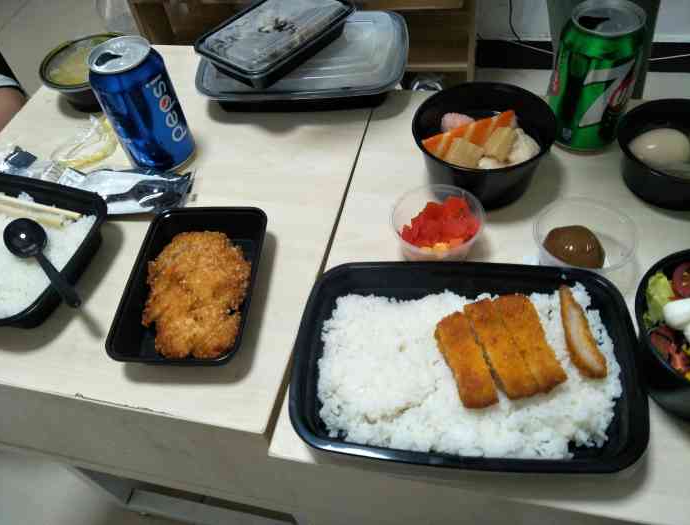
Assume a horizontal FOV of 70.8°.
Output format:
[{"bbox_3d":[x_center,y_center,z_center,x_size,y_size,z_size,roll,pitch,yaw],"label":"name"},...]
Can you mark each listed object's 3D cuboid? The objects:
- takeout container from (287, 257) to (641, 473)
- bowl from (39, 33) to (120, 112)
[{"bbox_3d":[0.075,0.069,0.323,0.211,0.045,0.139,2,53,9],"label":"takeout container"},{"bbox_3d":[-0.290,-0.225,0.579,0.126,0.045,0.126,-4,53,5],"label":"bowl"}]

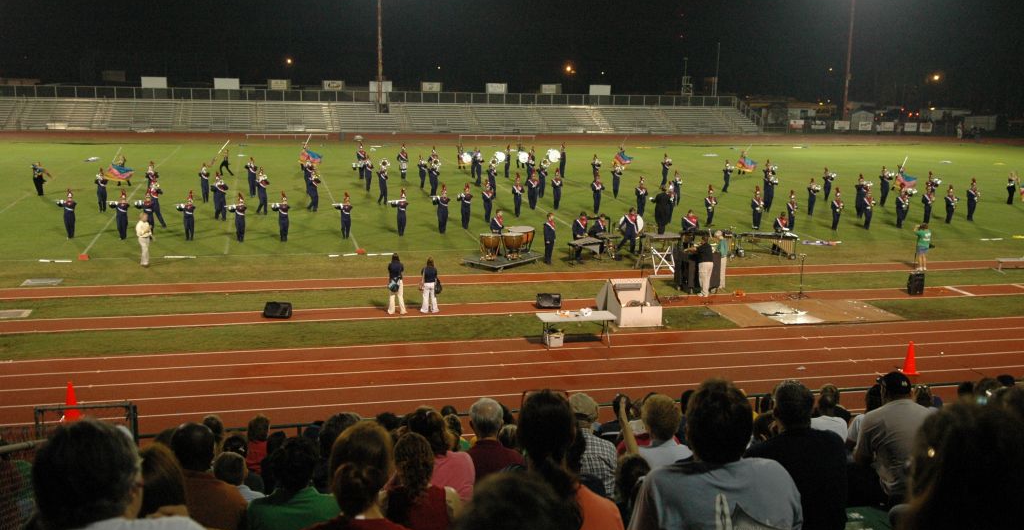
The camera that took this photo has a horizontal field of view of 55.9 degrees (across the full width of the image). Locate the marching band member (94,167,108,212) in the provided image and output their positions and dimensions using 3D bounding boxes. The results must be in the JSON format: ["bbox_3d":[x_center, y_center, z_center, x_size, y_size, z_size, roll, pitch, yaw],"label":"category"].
[{"bbox_3d":[-17.063,-3.142,40.167,0.570,1.907,0.500,-1,11,-13],"label":"marching band member"}]

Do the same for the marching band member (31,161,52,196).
[{"bbox_3d":[-21.611,-3.939,44.164,0.750,1.510,0.600,1,11,-5],"label":"marching band member"}]

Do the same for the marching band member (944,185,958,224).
[{"bbox_3d":[20.021,-2.776,44.083,0.520,1.762,0.450,-1,12,-15],"label":"marching band member"}]

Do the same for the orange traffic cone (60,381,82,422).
[{"bbox_3d":[-8.016,2.463,17.581,0.370,0.710,0.370,-1,12,-14],"label":"orange traffic cone"}]

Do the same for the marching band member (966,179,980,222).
[{"bbox_3d":[21.539,-3.036,44.934,0.500,1.980,0.450,-3,12,-21],"label":"marching band member"}]

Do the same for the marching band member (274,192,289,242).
[{"bbox_3d":[-8.433,-1.783,35.433,0.580,1.857,0.480,-1,11,-14],"label":"marching band member"}]

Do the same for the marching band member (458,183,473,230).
[{"bbox_3d":[-1.869,-2.377,39.142,0.580,1.905,0.420,-1,13,-14],"label":"marching band member"}]

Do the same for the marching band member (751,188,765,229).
[{"bbox_3d":[10.505,-2.428,41.195,0.490,1.855,0.430,-3,13,-20],"label":"marching band member"}]

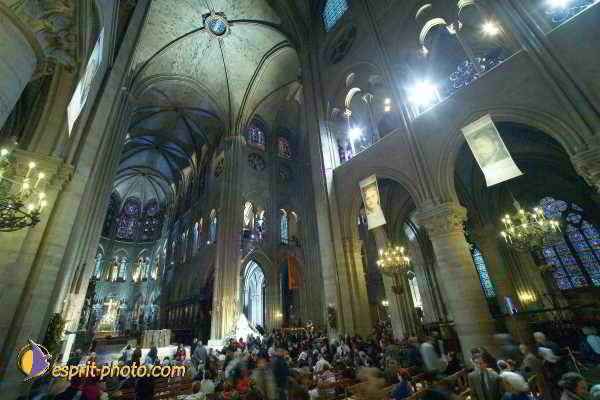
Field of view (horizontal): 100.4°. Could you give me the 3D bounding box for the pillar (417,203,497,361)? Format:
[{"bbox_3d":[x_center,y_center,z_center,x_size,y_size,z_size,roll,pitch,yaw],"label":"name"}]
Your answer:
[{"bbox_3d":[6.263,2.960,9.722,1.420,5.870,1.420,14,-30,-36],"label":"pillar"}]

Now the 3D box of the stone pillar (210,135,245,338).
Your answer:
[{"bbox_3d":[-7.867,2.765,28.810,2.500,23.520,2.500,14,-30,-36],"label":"stone pillar"}]

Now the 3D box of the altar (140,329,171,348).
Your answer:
[{"bbox_3d":[-11.381,10.951,19.753,1.800,1.300,1.100,14,-30,-36],"label":"altar"}]

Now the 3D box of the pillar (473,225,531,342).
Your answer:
[{"bbox_3d":[10.439,4.228,13.080,1.100,5.720,1.100,14,-30,-36],"label":"pillar"}]

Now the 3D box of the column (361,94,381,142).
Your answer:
[{"bbox_3d":[4.442,-5.064,15.461,0.420,3.650,0.420,14,-30,-36],"label":"column"}]

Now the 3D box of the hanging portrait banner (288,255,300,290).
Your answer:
[{"bbox_3d":[-0.631,8.963,31.138,1.750,4.340,0.100,14,-30,-36],"label":"hanging portrait banner"}]

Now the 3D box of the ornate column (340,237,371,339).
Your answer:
[{"bbox_3d":[3.055,4.886,13.546,1.050,5.870,1.050,14,-30,-36],"label":"ornate column"}]

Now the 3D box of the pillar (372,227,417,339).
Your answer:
[{"bbox_3d":[6.713,5.646,17.776,1.500,7.420,1.500,14,-30,-36],"label":"pillar"}]

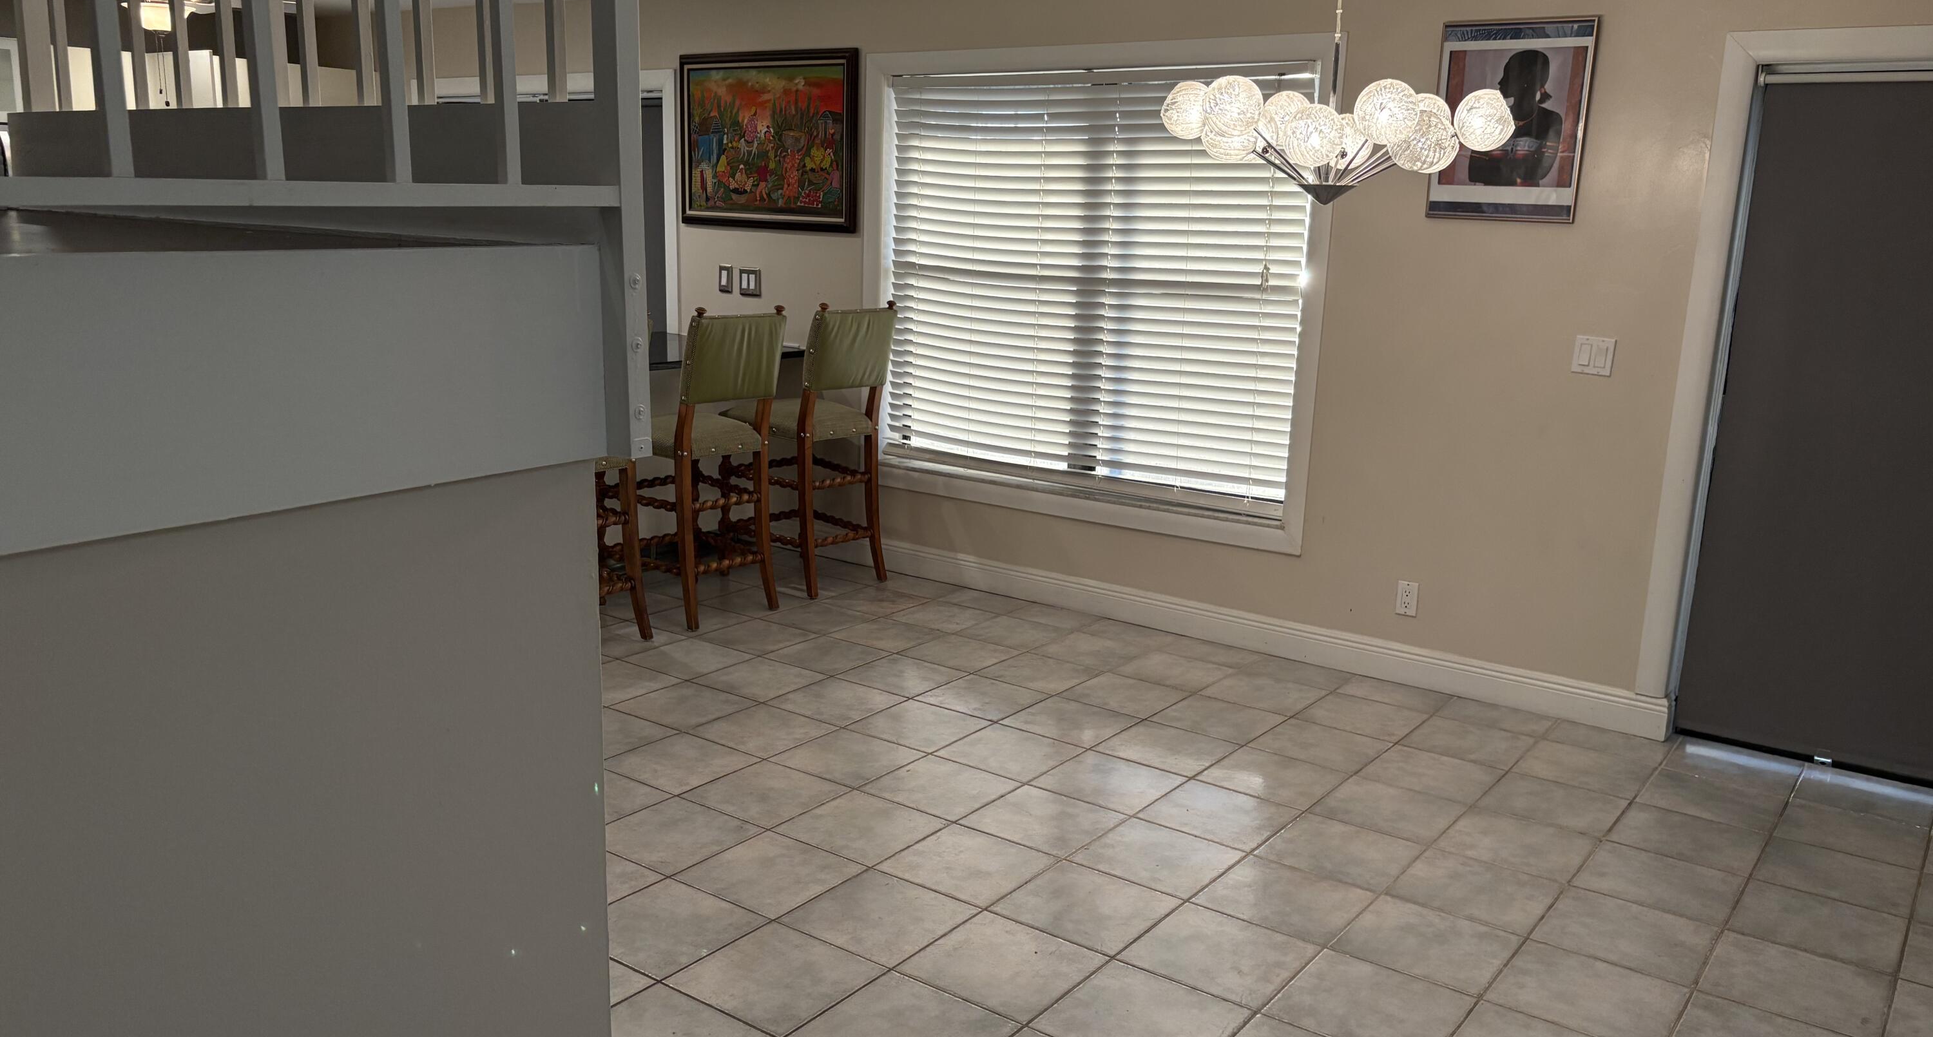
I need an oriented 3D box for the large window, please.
[{"bbox_3d":[0.422,-0.880,5.535,1.856,1.590,0.100,11,15,35],"label":"large window"}]

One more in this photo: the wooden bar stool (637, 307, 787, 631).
[{"bbox_3d":[-1.032,-0.229,5.485,0.590,1.170,0.515,12,16,39],"label":"wooden bar stool"}]

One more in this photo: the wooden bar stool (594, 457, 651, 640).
[{"bbox_3d":[-1.429,-0.152,5.069,0.590,1.170,0.515,13,16,41],"label":"wooden bar stool"}]

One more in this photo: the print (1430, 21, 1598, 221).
[{"bbox_3d":[1.676,-1.224,4.477,0.458,0.600,0.025,11,15,35],"label":"print"}]

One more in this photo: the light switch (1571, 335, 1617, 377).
[{"bbox_3d":[1.921,-0.496,4.442,0.114,0.115,0.015,11,15,35],"label":"light switch"}]

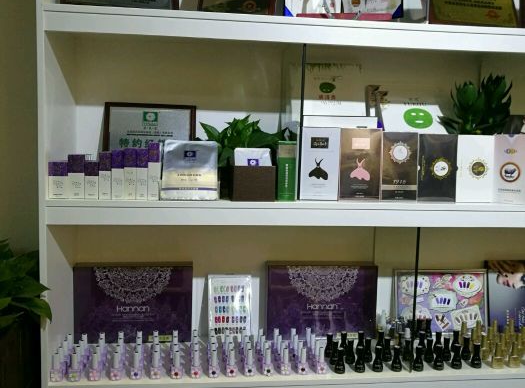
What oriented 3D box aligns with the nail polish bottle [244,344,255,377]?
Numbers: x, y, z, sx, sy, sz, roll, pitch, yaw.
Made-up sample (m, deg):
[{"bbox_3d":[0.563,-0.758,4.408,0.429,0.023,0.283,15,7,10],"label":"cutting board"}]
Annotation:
[{"bbox_3d":[-0.035,0.465,1.508,0.029,0.074,0.027,1,6,-7],"label":"nail polish bottle"}]

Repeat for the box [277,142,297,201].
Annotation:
[{"bbox_3d":[0.068,-0.065,1.512,0.048,0.165,0.047,1,5,-7],"label":"box"}]

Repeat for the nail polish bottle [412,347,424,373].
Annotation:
[{"bbox_3d":[0.488,0.509,1.699,0.031,0.079,0.030,1,5,-7],"label":"nail polish bottle"}]

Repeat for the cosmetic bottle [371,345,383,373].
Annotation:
[{"bbox_3d":[0.330,0.473,1.571,0.030,0.070,0.030,1,5,-7],"label":"cosmetic bottle"}]

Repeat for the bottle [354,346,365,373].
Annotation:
[{"bbox_3d":[0.279,0.470,1.554,0.029,0.072,0.028,1,6,-7],"label":"bottle"}]

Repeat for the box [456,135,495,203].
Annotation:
[{"bbox_3d":[0.603,-0.073,1.575,0.106,0.195,0.045,1,5,-7],"label":"box"}]

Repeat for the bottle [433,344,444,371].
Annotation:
[{"bbox_3d":[0.512,0.475,1.595,0.029,0.070,0.029,1,5,-7],"label":"bottle"}]

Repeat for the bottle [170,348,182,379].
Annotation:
[{"bbox_3d":[-0.249,0.492,1.584,0.033,0.074,0.033,1,5,-7],"label":"bottle"}]

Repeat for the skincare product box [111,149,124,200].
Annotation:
[{"bbox_3d":[-0.385,-0.052,1.462,0.032,0.134,0.033,1,5,-7],"label":"skincare product box"}]

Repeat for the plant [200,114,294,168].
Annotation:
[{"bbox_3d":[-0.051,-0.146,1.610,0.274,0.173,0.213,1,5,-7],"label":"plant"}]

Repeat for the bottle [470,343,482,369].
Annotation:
[{"bbox_3d":[0.632,0.474,1.609,0.029,0.070,0.028,1,6,-7],"label":"bottle"}]

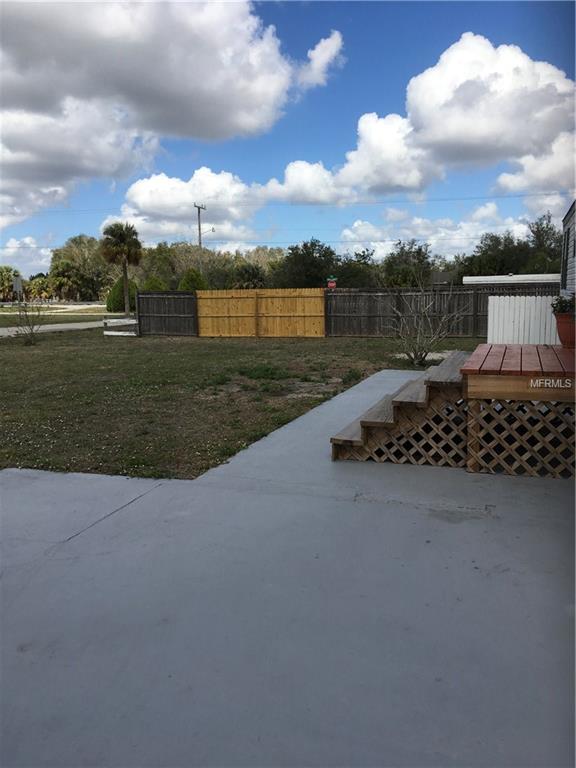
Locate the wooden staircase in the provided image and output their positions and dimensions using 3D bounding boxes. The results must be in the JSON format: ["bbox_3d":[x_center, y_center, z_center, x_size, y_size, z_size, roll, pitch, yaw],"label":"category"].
[{"bbox_3d":[1.254,0.143,6.256,1.056,0.680,2.440,2,8,19],"label":"wooden staircase"}]

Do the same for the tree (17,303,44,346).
[{"bbox_3d":[-8.805,-2.043,22.000,0.950,1.473,0.950,-4,9,-21],"label":"tree"}]

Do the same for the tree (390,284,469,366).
[{"bbox_3d":[2.859,-1.192,13.000,1.600,1.581,1.550,1,8,12],"label":"tree"}]

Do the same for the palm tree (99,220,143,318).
[{"bbox_3d":[-13.457,-9.254,52.000,3.350,7.523,3.350,-3,8,-14],"label":"palm tree"}]

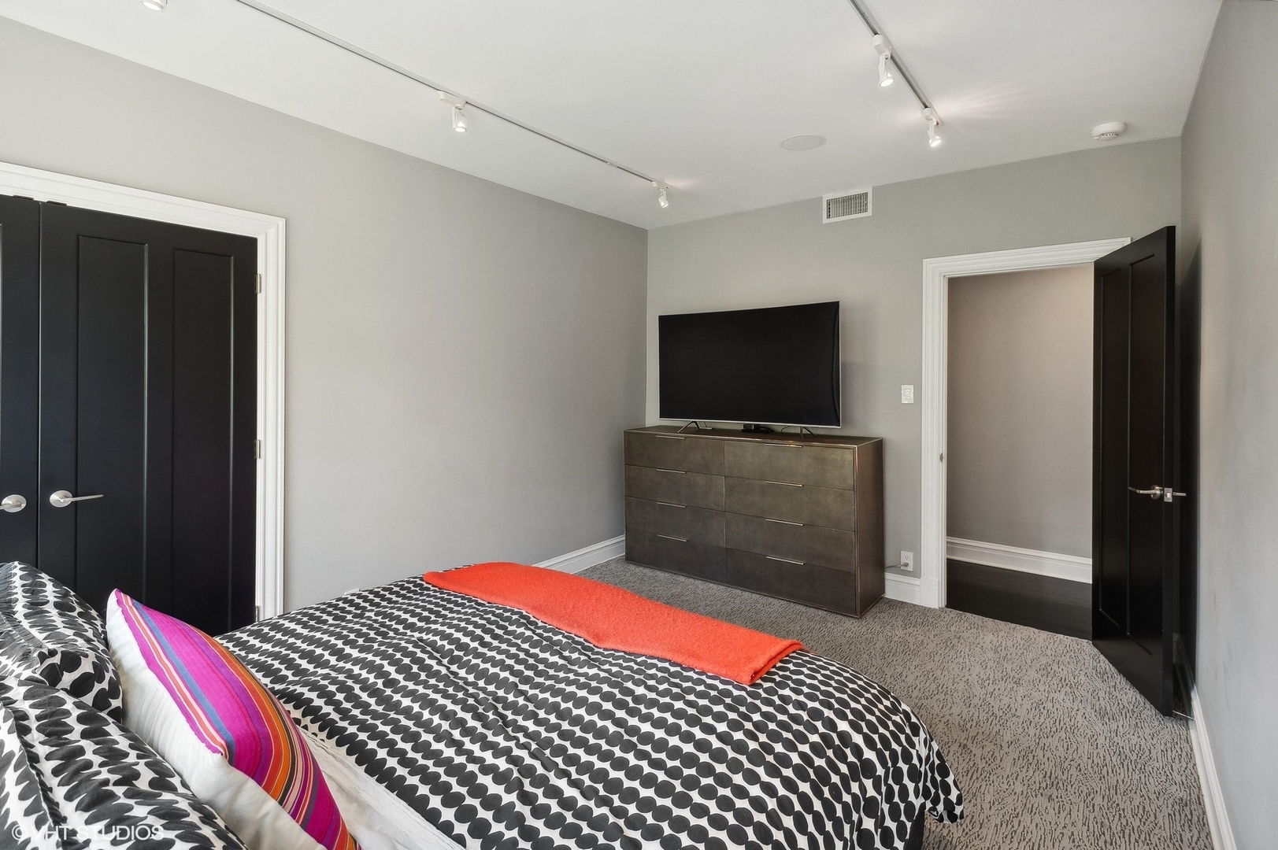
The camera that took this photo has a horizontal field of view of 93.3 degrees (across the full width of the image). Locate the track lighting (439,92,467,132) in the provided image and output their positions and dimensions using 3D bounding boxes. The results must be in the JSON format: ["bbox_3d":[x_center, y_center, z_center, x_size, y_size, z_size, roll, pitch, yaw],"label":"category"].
[{"bbox_3d":[-0.825,-1.395,2.675,0.068,0.142,0.125,1,1,38],"label":"track lighting"}]

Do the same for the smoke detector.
[{"bbox_3d":[2.353,-1.469,3.018,0.140,0.046,0.140,1,1,38],"label":"smoke detector"}]

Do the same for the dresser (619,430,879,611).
[{"bbox_3d":[0.744,0.613,4.380,1.824,1.035,0.470,1,1,38],"label":"dresser"}]

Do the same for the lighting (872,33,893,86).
[{"bbox_3d":[0.911,-1.359,2.245,0.070,0.135,0.120,1,1,38],"label":"lighting"}]

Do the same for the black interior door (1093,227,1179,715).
[{"bbox_3d":[2.393,0.193,2.937,0.042,2.100,0.772,0,1,19],"label":"black interior door"}]

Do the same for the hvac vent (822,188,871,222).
[{"bbox_3d":[1.424,-1.506,4.133,0.333,0.187,0.020,1,1,38],"label":"hvac vent"}]

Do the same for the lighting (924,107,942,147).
[{"bbox_3d":[1.383,-1.400,2.847,0.070,0.135,0.120,1,1,38],"label":"lighting"}]

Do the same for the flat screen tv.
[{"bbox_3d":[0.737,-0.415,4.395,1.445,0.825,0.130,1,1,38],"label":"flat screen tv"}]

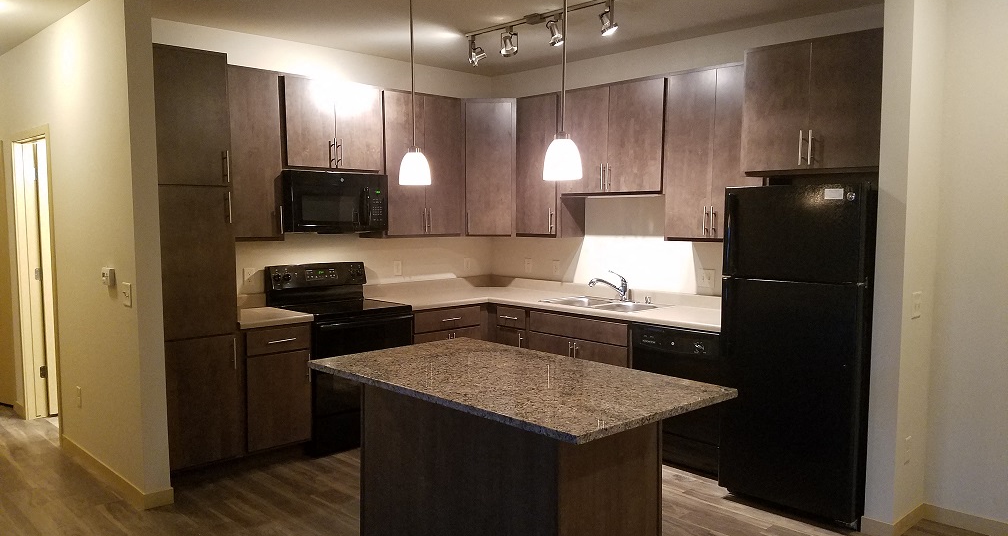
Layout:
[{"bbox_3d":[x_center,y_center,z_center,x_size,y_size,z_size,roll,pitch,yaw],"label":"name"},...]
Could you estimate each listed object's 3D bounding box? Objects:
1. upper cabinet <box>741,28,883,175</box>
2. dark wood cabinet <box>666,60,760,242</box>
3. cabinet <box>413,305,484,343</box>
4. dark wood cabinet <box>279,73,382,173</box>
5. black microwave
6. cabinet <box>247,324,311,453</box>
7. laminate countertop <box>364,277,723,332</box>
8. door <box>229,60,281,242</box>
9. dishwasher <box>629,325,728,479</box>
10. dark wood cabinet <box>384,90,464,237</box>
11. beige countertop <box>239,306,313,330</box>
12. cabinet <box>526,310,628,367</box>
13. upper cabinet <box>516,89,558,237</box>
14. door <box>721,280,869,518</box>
[{"bbox_3d":[1.828,-0.865,4.172,0.630,0.683,0.770,-4,6,-44],"label":"upper cabinet"},{"bbox_3d":[1.394,-0.704,4.753,0.322,1.072,0.685,-4,5,-43],"label":"dark wood cabinet"},{"bbox_3d":[-0.606,0.697,5.750,0.710,0.870,0.620,-4,5,-43],"label":"cabinet"},{"bbox_3d":[-1.259,-0.975,5.306,0.770,0.613,0.325,-4,6,-44],"label":"dark wood cabinet"},{"bbox_3d":[-1.234,-0.449,5.317,0.755,0.412,0.400,-4,6,-44],"label":"black microwave"},{"bbox_3d":[-1.603,0.739,4.892,0.470,0.823,0.627,-4,6,-44],"label":"cabinet"},{"bbox_3d":[0.333,0.234,5.282,1.365,0.132,2.690,-4,6,-44],"label":"laminate countertop"},{"bbox_3d":[-1.603,-0.710,4.793,0.410,1.043,0.024,-4,6,-43],"label":"door"},{"bbox_3d":[1.221,0.767,4.783,0.610,0.865,0.604,-4,5,-43],"label":"dishwasher"},{"bbox_3d":[-0.701,-0.774,5.764,0.745,1.072,0.322,-4,5,-43],"label":"dark wood cabinet"},{"bbox_3d":[-1.598,0.310,4.853,0.475,0.039,0.645,-4,6,-44],"label":"beige countertop"},{"bbox_3d":[0.708,0.725,5.360,0.620,0.870,0.915,-4,5,-43],"label":"cabinet"},{"bbox_3d":[0.364,-0.787,5.931,0.325,1.073,0.460,-4,6,-44],"label":"upper cabinet"},{"bbox_3d":[1.476,0.654,3.949,0.085,1.165,0.745,-4,6,-44],"label":"door"}]

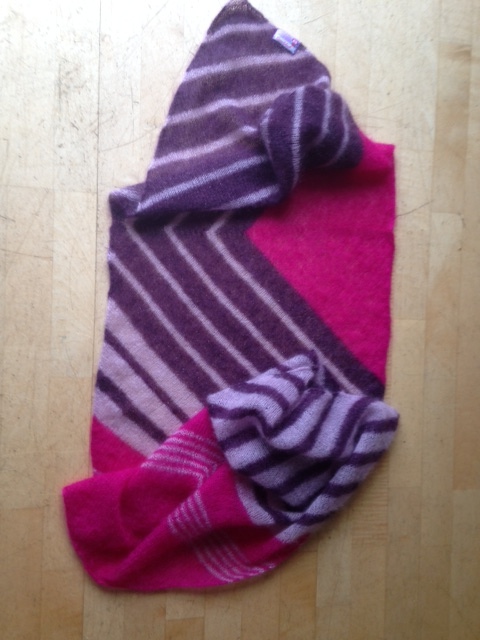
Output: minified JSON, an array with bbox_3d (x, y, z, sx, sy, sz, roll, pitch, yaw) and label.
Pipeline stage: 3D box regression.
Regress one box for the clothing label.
[{"bbox_3d":[0.076,-0.463,1.014,0.044,0.003,0.020,30,84,-12],"label":"clothing label"}]

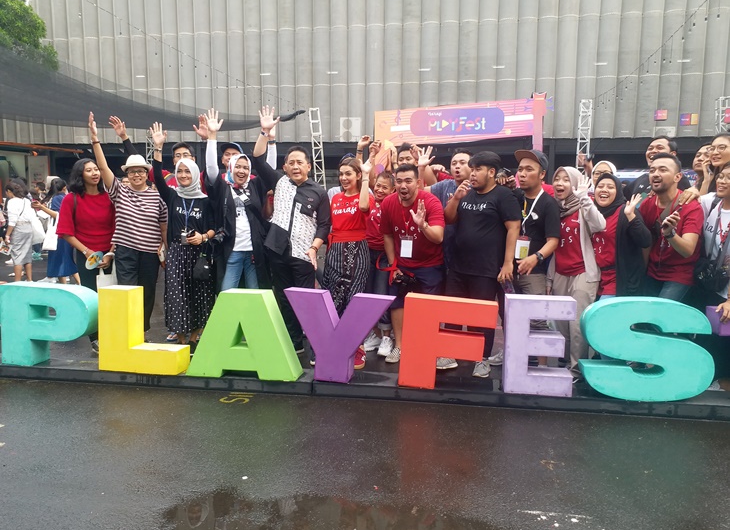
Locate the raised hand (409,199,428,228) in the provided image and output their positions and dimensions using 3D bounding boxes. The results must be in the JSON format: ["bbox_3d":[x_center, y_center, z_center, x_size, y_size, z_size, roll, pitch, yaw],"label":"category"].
[{"bbox_3d":[0.379,-0.358,4.037,0.140,0.210,0.080,2,7,15],"label":"raised hand"}]

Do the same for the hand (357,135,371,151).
[{"bbox_3d":[-0.013,-1.013,4.750,0.115,0.140,0.090,0,7,0],"label":"hand"}]

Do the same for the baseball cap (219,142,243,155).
[{"bbox_3d":[-1.176,-1.014,5.000,0.180,0.130,0.260,1,4,12],"label":"baseball cap"}]

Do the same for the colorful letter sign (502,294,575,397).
[{"bbox_3d":[1.109,0.509,3.645,0.415,0.605,0.180,1,8,11],"label":"colorful letter sign"}]

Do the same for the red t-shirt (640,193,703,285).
[{"bbox_3d":[2.088,-0.174,3.880,0.420,0.590,0.290,4,14,28],"label":"red t-shirt"}]

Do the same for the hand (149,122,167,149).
[{"bbox_3d":[-1.649,-1.029,4.528,0.140,0.210,0.070,-1,7,-8],"label":"hand"}]

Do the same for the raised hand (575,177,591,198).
[{"bbox_3d":[1.483,-0.532,3.883,0.125,0.160,0.080,3,8,20],"label":"raised hand"}]

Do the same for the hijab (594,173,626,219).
[{"bbox_3d":[1.763,-0.492,4.090,0.220,0.325,0.240,6,9,36],"label":"hijab"}]

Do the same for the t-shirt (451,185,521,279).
[{"bbox_3d":[0.904,-0.247,4.202,0.470,0.650,0.320,6,9,36],"label":"t-shirt"}]

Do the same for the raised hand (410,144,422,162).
[{"bbox_3d":[0.431,-0.938,4.770,0.120,0.160,0.080,2,7,15],"label":"raised hand"}]

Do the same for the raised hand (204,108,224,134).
[{"bbox_3d":[-1.123,-1.078,4.250,0.140,0.190,0.070,0,7,-5],"label":"raised hand"}]

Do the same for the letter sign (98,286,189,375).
[{"bbox_3d":[-1.660,0.487,4.287,0.635,0.620,0.180,2,7,12],"label":"letter sign"}]

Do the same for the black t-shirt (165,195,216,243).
[{"bbox_3d":[-1.466,-0.397,4.759,0.410,0.450,0.230,0,7,-3],"label":"black t-shirt"}]

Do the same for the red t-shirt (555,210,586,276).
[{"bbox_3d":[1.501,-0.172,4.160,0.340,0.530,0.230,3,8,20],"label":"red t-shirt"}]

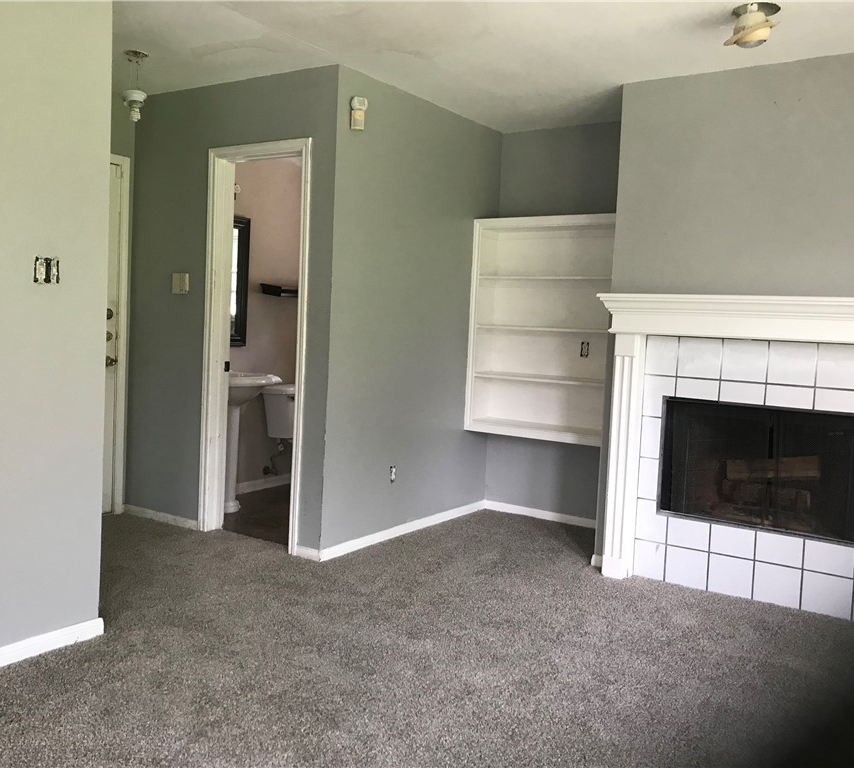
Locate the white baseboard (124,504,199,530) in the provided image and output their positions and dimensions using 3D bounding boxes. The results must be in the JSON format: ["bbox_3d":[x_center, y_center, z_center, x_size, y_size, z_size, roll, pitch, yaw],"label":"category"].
[{"bbox_3d":[-1.545,0.770,4.786,0.650,0.063,0.015,5,5,33],"label":"white baseboard"}]

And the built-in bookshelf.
[{"bbox_3d":[0.803,-0.329,5.015,1.080,1.312,0.310,5,5,33],"label":"built-in bookshelf"}]

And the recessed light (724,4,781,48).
[{"bbox_3d":[1.230,-1.342,3.129,0.200,0.145,0.200,5,5,33],"label":"recessed light"}]

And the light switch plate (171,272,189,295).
[{"bbox_3d":[-1.376,-0.559,4.612,0.128,0.120,0.022,5,5,33],"label":"light switch plate"}]

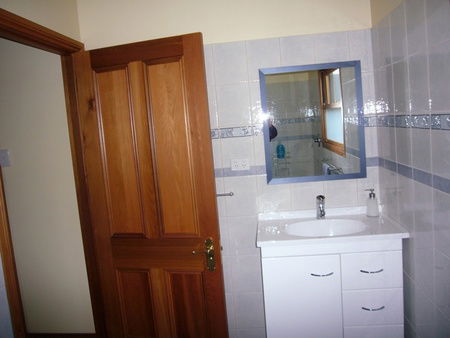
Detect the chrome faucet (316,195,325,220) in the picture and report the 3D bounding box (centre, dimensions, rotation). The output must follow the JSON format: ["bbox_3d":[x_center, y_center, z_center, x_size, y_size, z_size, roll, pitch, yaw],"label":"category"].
[{"bbox_3d":[0.560,0.226,2.104,0.048,0.140,0.115,-4,7,6],"label":"chrome faucet"}]

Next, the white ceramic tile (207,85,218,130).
[{"bbox_3d":[-0.147,-0.372,2.250,0.201,0.250,0.010,-5,7,6],"label":"white ceramic tile"}]

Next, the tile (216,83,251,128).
[{"bbox_3d":[0.054,-0.388,2.229,0.201,0.250,0.010,-5,7,6],"label":"tile"}]

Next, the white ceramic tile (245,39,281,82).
[{"bbox_3d":[0.232,-0.653,2.176,0.201,0.250,0.010,-5,7,6],"label":"white ceramic tile"}]

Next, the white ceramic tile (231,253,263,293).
[{"bbox_3d":[0.148,0.660,2.310,0.200,0.250,0.010,-4,7,6],"label":"white ceramic tile"}]

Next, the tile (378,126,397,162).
[{"bbox_3d":[0.881,-0.142,2.009,0.010,0.185,0.285,-4,7,6],"label":"tile"}]

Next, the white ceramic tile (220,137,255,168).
[{"bbox_3d":[0.081,-0.105,2.265,0.201,0.184,0.010,-5,7,6],"label":"white ceramic tile"}]

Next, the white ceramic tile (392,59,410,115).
[{"bbox_3d":[0.824,-0.380,1.695,0.010,0.250,0.200,-4,7,6],"label":"white ceramic tile"}]

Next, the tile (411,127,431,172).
[{"bbox_3d":[0.849,-0.084,1.576,0.010,0.184,0.200,-5,7,6],"label":"tile"}]

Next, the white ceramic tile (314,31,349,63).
[{"bbox_3d":[0.615,-0.663,2.087,0.200,0.245,0.010,-4,7,6],"label":"white ceramic tile"}]

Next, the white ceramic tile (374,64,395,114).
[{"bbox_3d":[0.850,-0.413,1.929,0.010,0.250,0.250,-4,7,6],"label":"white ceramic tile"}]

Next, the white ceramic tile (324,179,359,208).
[{"bbox_3d":[0.697,0.132,2.203,0.200,0.237,0.010,-4,7,6],"label":"white ceramic tile"}]

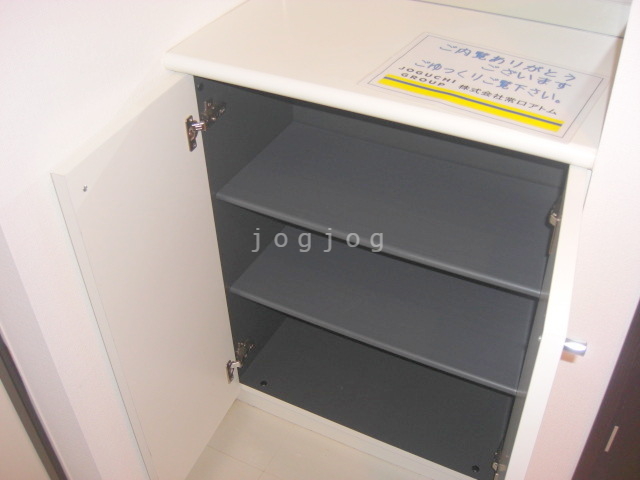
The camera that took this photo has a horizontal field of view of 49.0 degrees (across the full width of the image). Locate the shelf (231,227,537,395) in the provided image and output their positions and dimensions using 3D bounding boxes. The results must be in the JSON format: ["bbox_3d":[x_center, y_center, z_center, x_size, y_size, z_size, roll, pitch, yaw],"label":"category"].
[{"bbox_3d":[0.155,0.114,1.515,0.628,0.020,0.302,17,43,22],"label":"shelf"}]

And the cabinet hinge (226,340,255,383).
[{"bbox_3d":[-0.164,0.255,1.523,0.036,0.066,0.095,17,43,22],"label":"cabinet hinge"}]

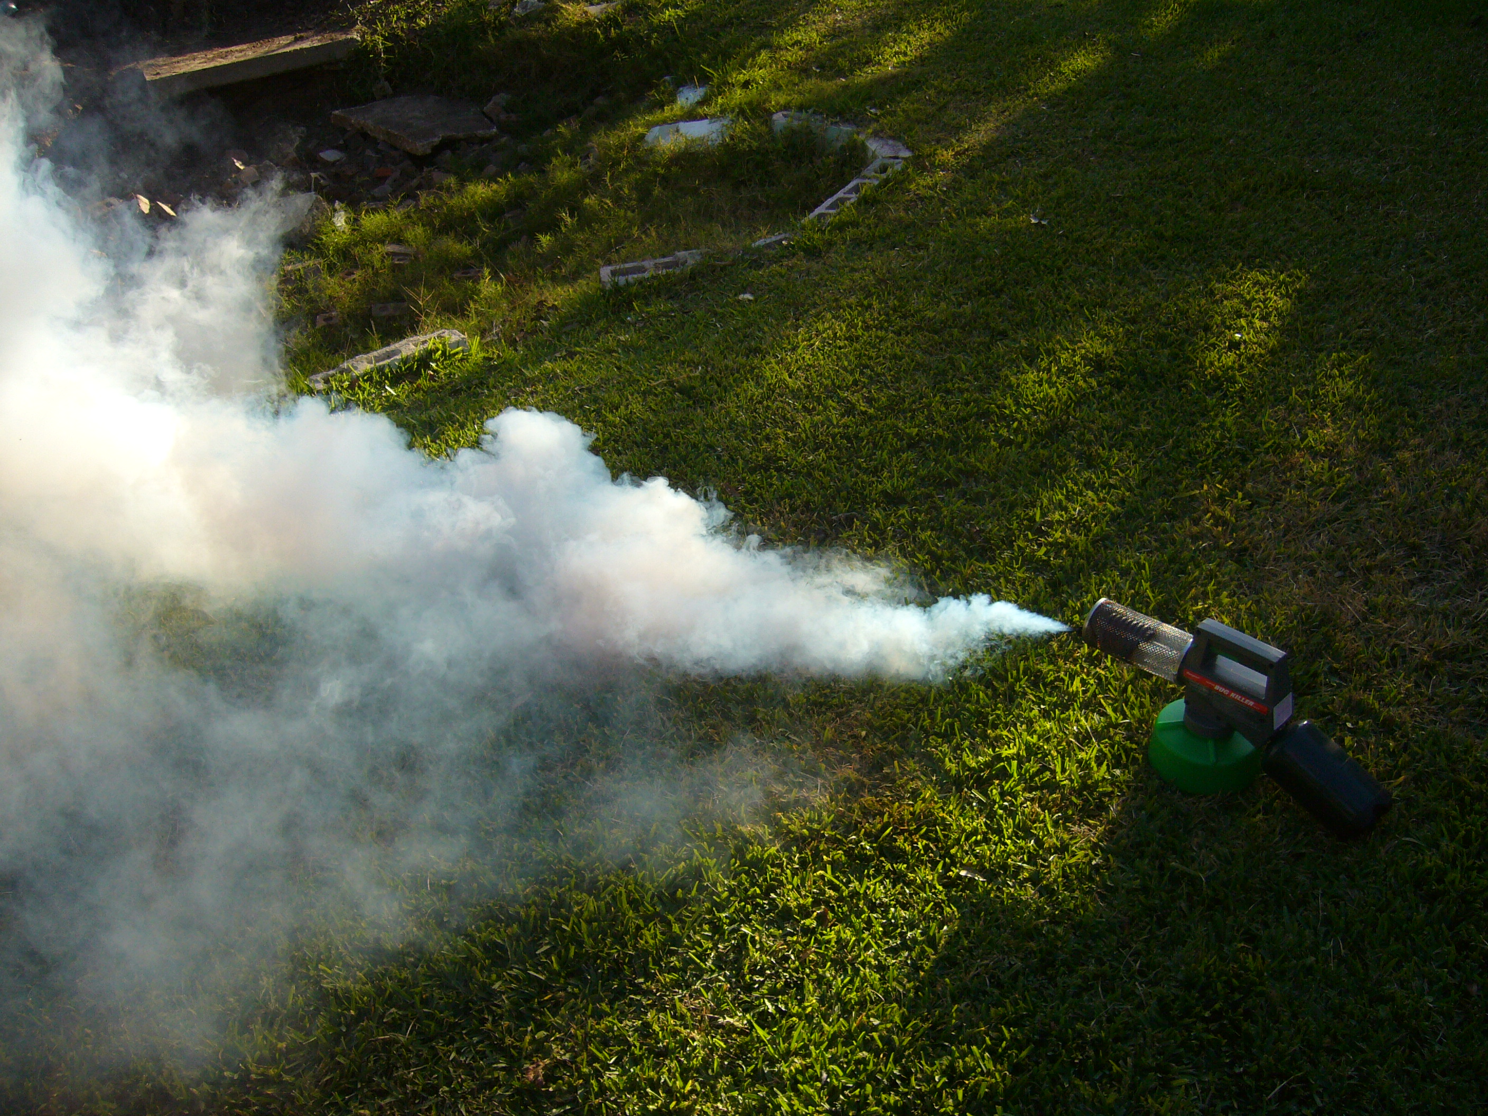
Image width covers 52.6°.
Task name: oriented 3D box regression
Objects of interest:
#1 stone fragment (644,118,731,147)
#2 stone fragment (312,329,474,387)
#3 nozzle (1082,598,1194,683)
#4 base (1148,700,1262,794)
[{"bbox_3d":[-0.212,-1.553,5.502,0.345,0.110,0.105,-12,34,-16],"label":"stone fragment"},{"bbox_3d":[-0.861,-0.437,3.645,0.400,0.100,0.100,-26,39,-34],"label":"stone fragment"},{"bbox_3d":[0.625,0.131,2.374,0.159,0.079,0.079,25,42,35],"label":"nozzle"},{"bbox_3d":[0.733,0.286,2.367,0.178,0.085,0.178,-2,33,1],"label":"base"}]

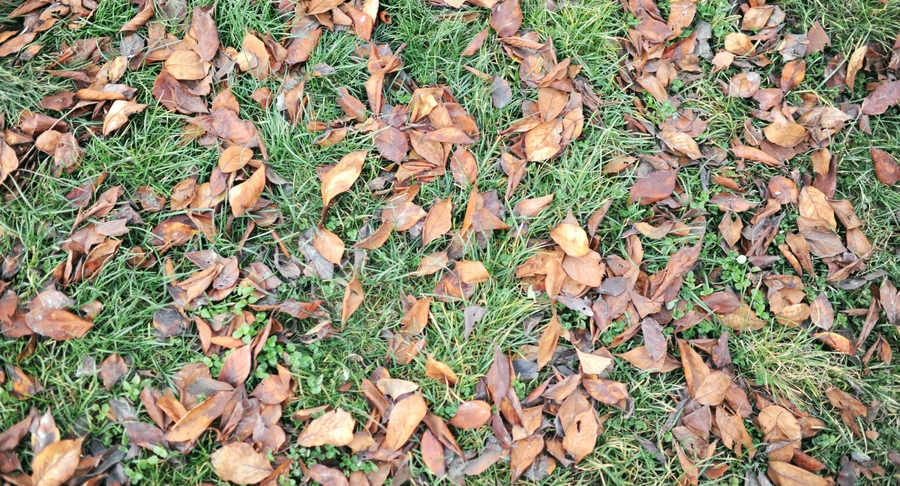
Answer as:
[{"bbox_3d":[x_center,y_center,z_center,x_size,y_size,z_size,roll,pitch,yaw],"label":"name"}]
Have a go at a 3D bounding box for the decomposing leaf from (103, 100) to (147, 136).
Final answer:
[{"bbox_3d":[-0.592,-0.229,1.559,0.052,0.022,0.092,38,69,17],"label":"decomposing leaf"}]

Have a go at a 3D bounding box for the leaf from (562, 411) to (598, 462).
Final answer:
[{"bbox_3d":[0.202,0.291,1.314,0.044,0.020,0.086,18,66,8],"label":"leaf"}]

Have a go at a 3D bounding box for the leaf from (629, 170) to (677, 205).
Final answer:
[{"bbox_3d":[0.347,-0.096,1.491,0.110,0.020,0.049,-33,67,-15],"label":"leaf"}]

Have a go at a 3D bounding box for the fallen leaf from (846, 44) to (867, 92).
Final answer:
[{"bbox_3d":[0.747,-0.319,1.599,0.024,0.025,0.114,24,67,11],"label":"fallen leaf"}]

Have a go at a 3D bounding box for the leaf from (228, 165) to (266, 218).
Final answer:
[{"bbox_3d":[-0.342,-0.090,1.492,0.047,0.025,0.110,19,66,9],"label":"leaf"}]

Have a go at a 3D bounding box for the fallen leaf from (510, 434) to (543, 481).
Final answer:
[{"bbox_3d":[0.107,0.311,1.284,0.040,0.020,0.085,31,67,15],"label":"fallen leaf"}]

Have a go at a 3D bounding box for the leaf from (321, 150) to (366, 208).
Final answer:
[{"bbox_3d":[-0.184,-0.115,1.500,0.044,0.028,0.129,27,66,13],"label":"leaf"}]

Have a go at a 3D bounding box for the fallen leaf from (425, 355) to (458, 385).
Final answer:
[{"bbox_3d":[-0.012,0.197,1.358,0.060,0.022,0.029,36,70,15],"label":"fallen leaf"}]

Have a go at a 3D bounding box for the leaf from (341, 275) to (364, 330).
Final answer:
[{"bbox_3d":[-0.162,0.092,1.407,0.031,0.025,0.103,9,65,4],"label":"leaf"}]

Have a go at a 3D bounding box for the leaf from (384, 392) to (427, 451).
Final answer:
[{"bbox_3d":[-0.065,0.270,1.324,0.044,0.020,0.098,21,67,10],"label":"leaf"}]

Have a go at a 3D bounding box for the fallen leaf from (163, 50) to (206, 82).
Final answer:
[{"bbox_3d":[-0.485,-0.328,1.609,0.081,0.018,0.066,2,63,1],"label":"fallen leaf"}]

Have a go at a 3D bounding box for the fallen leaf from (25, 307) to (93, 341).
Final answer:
[{"bbox_3d":[-0.619,0.128,1.377,0.111,0.020,0.051,7,63,4],"label":"fallen leaf"}]

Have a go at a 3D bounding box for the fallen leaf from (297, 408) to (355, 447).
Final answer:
[{"bbox_3d":[-0.185,0.284,1.298,0.086,0.020,0.061,-24,66,-12],"label":"fallen leaf"}]

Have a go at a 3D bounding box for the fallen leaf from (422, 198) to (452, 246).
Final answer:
[{"bbox_3d":[-0.021,-0.035,1.466,0.043,0.020,0.098,24,67,11],"label":"fallen leaf"}]

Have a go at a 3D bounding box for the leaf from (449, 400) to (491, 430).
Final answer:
[{"bbox_3d":[0.032,0.262,1.328,0.066,0.018,0.041,-17,66,-8],"label":"leaf"}]

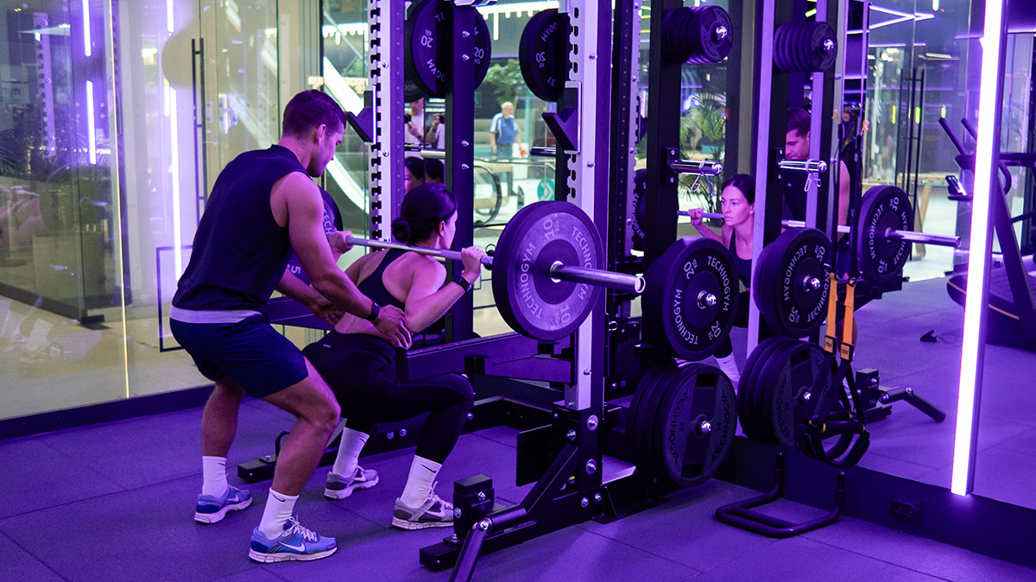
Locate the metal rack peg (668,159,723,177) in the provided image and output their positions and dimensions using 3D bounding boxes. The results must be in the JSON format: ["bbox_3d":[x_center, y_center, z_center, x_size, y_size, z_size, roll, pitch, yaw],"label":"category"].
[{"bbox_3d":[0.647,-0.448,3.660,0.050,0.050,0.226,-6,13,-43],"label":"metal rack peg"}]

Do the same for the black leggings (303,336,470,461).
[{"bbox_3d":[-0.551,0.354,3.599,0.480,0.430,0.680,-7,11,-43],"label":"black leggings"}]

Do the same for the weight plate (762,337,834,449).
[{"bbox_3d":[1.173,0.428,4.204,0.450,0.450,0.052,-7,11,-43],"label":"weight plate"}]

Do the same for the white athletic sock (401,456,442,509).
[{"bbox_3d":[-0.337,0.658,3.493,0.140,0.190,0.100,-7,11,-43],"label":"white athletic sock"}]

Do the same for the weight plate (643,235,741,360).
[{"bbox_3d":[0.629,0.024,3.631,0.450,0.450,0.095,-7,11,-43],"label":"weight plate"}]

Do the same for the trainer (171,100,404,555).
[{"bbox_3d":[-0.796,0.083,3.393,0.800,1.500,0.640,-7,11,-43],"label":"trainer"}]

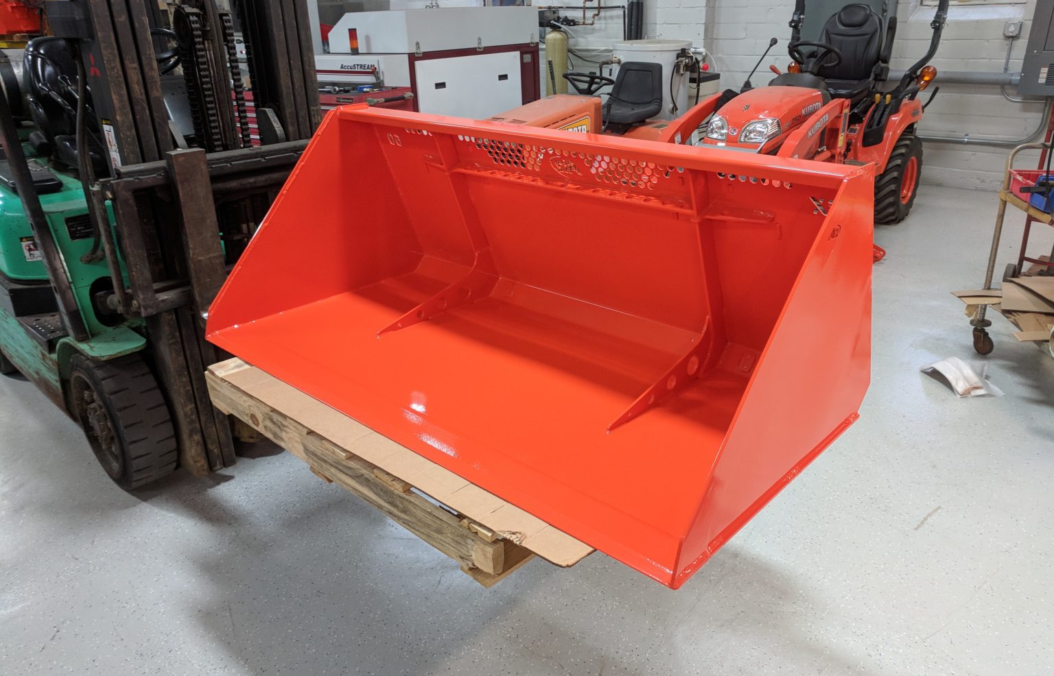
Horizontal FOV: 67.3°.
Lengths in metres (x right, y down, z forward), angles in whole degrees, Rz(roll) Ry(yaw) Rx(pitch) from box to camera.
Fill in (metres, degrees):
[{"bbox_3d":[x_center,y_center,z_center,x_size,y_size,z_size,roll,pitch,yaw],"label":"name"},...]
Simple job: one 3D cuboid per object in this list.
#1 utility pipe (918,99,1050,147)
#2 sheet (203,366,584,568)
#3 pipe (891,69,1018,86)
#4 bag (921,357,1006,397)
[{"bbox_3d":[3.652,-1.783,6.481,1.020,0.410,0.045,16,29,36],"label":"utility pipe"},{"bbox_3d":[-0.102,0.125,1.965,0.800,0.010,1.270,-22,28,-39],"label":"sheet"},{"bbox_3d":[3.463,-2.127,6.456,0.990,0.090,0.090,16,29,36],"label":"pipe"},{"bbox_3d":[1.885,0.162,3.406,0.235,0.065,0.280,-3,23,-3],"label":"bag"}]

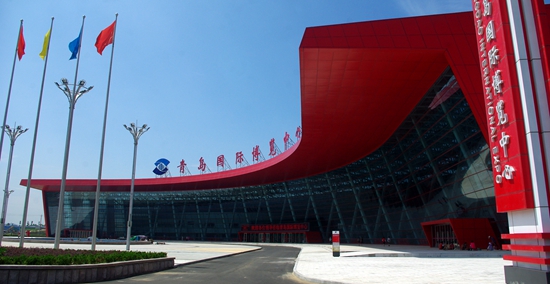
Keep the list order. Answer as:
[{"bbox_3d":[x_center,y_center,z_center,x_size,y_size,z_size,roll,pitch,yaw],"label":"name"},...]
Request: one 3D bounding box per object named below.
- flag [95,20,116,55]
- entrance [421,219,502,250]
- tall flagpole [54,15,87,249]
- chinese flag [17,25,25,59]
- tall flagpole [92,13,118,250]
[{"bbox_3d":[-11.621,-7.212,28.359,1.600,2.350,0.400,-6,-15,24],"label":"flag"},{"bbox_3d":[25.760,13.230,58.690,5.600,3.750,14.500,-1,-14,6],"label":"entrance"},{"bbox_3d":[-13.246,-0.727,26.738,0.220,16.420,0.220,0,-14,0],"label":"tall flagpole"},{"bbox_3d":[-18.104,-7.015,29.407,0.400,2.400,1.200,6,-15,-21],"label":"chinese flag"},{"bbox_3d":[-10.864,-0.799,26.408,0.220,16.420,0.220,0,-14,0],"label":"tall flagpole"}]

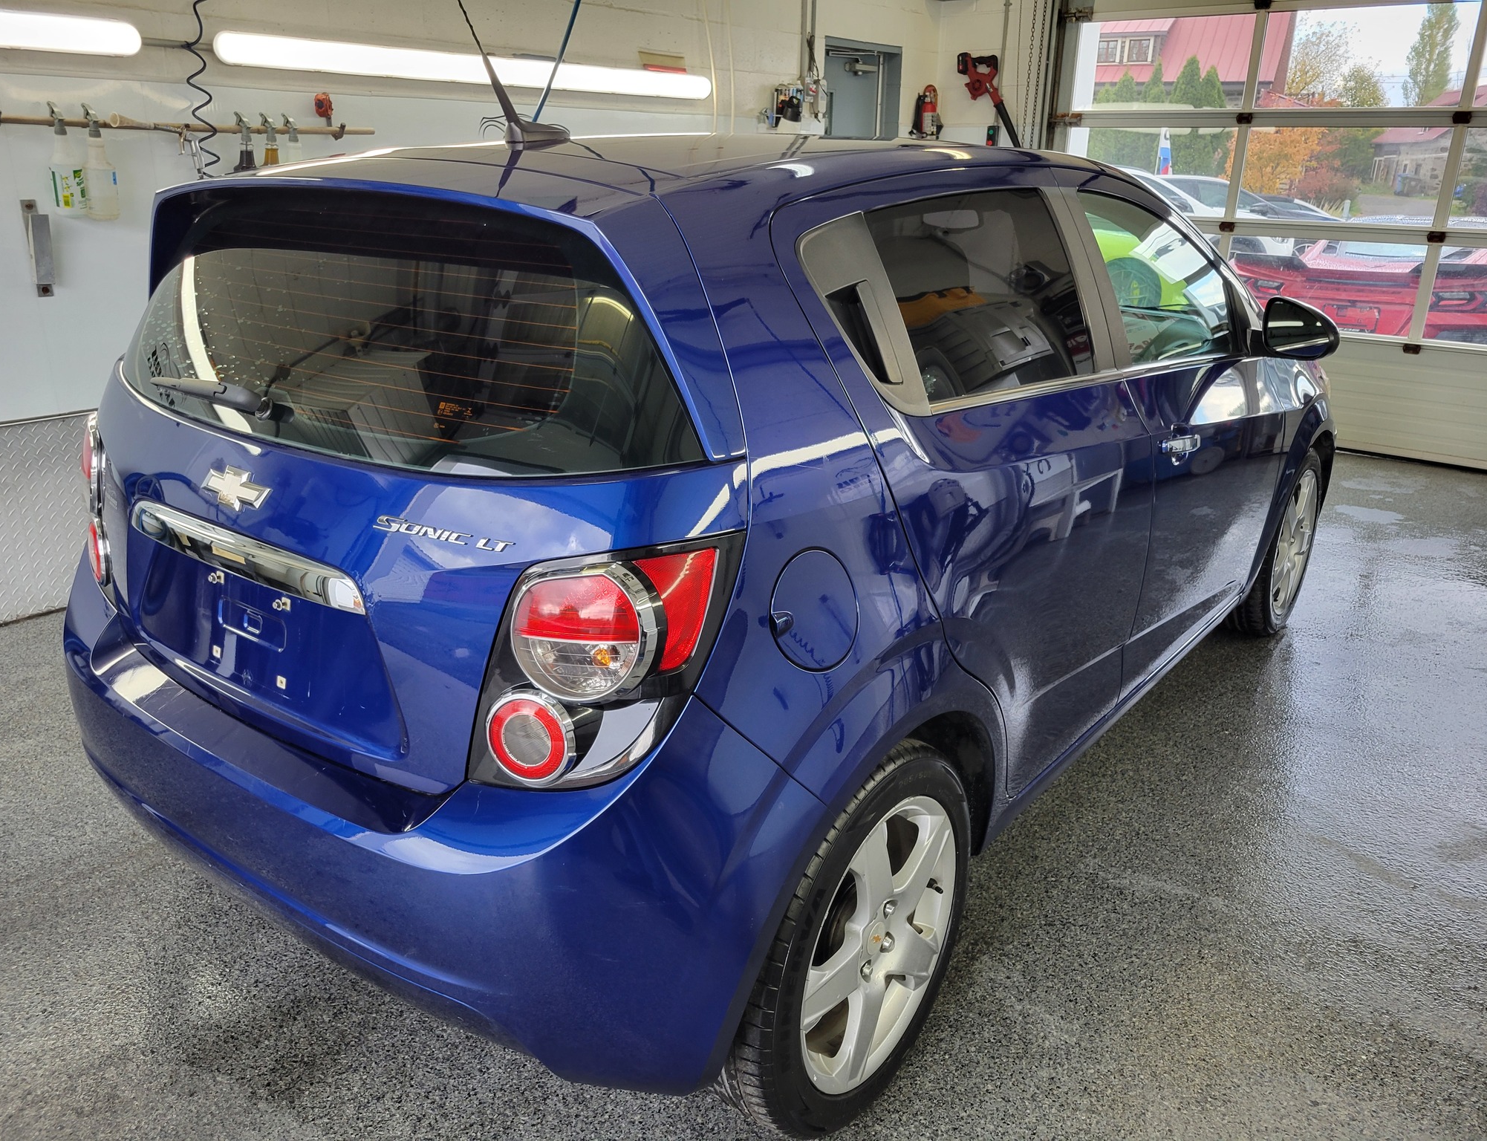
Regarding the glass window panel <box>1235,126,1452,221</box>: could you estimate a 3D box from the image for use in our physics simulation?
[{"bbox_3d":[2.957,-1.961,5.682,0.930,0.447,0.030,16,25,35],"label":"glass window panel"}]

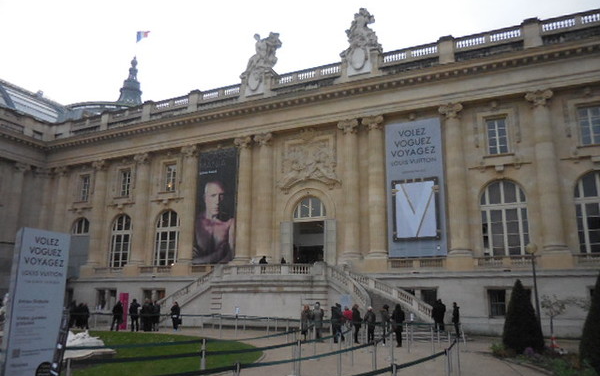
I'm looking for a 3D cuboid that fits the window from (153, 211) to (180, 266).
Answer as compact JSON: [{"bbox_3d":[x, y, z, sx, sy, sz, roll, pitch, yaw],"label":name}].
[{"bbox_3d":[-11.394,4.315,41.466,2.758,4.888,0.250,-6,-13,25],"label":"window"}]

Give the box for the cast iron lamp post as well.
[{"bbox_3d":[9.523,4.315,19.522,0.460,4.279,0.460,-6,-13,25],"label":"cast iron lamp post"}]

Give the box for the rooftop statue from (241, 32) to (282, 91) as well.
[{"bbox_3d":[-3.334,-10.467,40.952,3.000,5.168,2.000,-6,-13,25],"label":"rooftop statue"}]

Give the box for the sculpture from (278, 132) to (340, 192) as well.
[{"bbox_3d":[0.770,-1.915,36.453,4.907,4.347,0.600,-6,-13,25],"label":"sculpture"}]

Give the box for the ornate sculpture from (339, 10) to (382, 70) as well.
[{"bbox_3d":[4.629,-10.785,36.056,2.850,5.700,1.800,-6,-15,25],"label":"ornate sculpture"}]

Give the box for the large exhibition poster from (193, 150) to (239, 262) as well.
[{"bbox_3d":[-6.644,1.388,38.342,3.700,9.200,0.080,-6,-15,25],"label":"large exhibition poster"}]

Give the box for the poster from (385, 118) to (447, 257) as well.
[{"bbox_3d":[7.658,0.109,32.150,3.725,9.123,0.150,-6,-13,25],"label":"poster"}]

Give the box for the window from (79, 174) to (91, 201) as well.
[{"bbox_3d":[-20.812,0.024,47.032,1.439,2.756,0.200,-6,-13,25],"label":"window"}]

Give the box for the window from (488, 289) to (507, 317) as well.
[{"bbox_3d":[11.611,6.792,28.575,0.988,1.566,0.200,-6,-13,25],"label":"window"}]

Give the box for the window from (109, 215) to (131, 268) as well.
[{"bbox_3d":[-15.632,4.596,42.827,2.650,4.700,0.300,-6,-15,25],"label":"window"}]

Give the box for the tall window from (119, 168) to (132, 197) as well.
[{"bbox_3d":[-16.054,-0.471,44.814,1.402,2.751,0.200,-6,-13,25],"label":"tall window"}]

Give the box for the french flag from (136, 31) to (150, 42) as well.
[{"bbox_3d":[-32.657,-31.614,101.268,3.100,2.200,0.400,6,-14,-19],"label":"french flag"}]

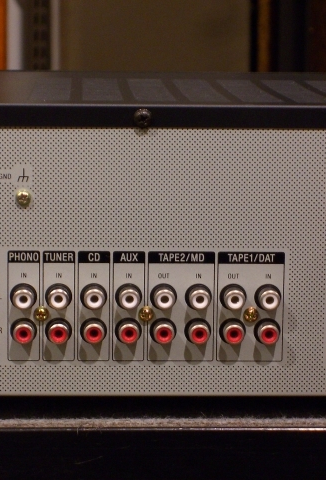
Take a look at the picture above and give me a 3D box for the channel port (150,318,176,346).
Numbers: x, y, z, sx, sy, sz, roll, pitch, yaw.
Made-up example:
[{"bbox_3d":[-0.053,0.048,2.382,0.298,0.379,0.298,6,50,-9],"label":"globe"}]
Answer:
[{"bbox_3d":[0.000,0.037,0.844,0.011,0.011,0.008,0,9,-3],"label":"channel port"}]

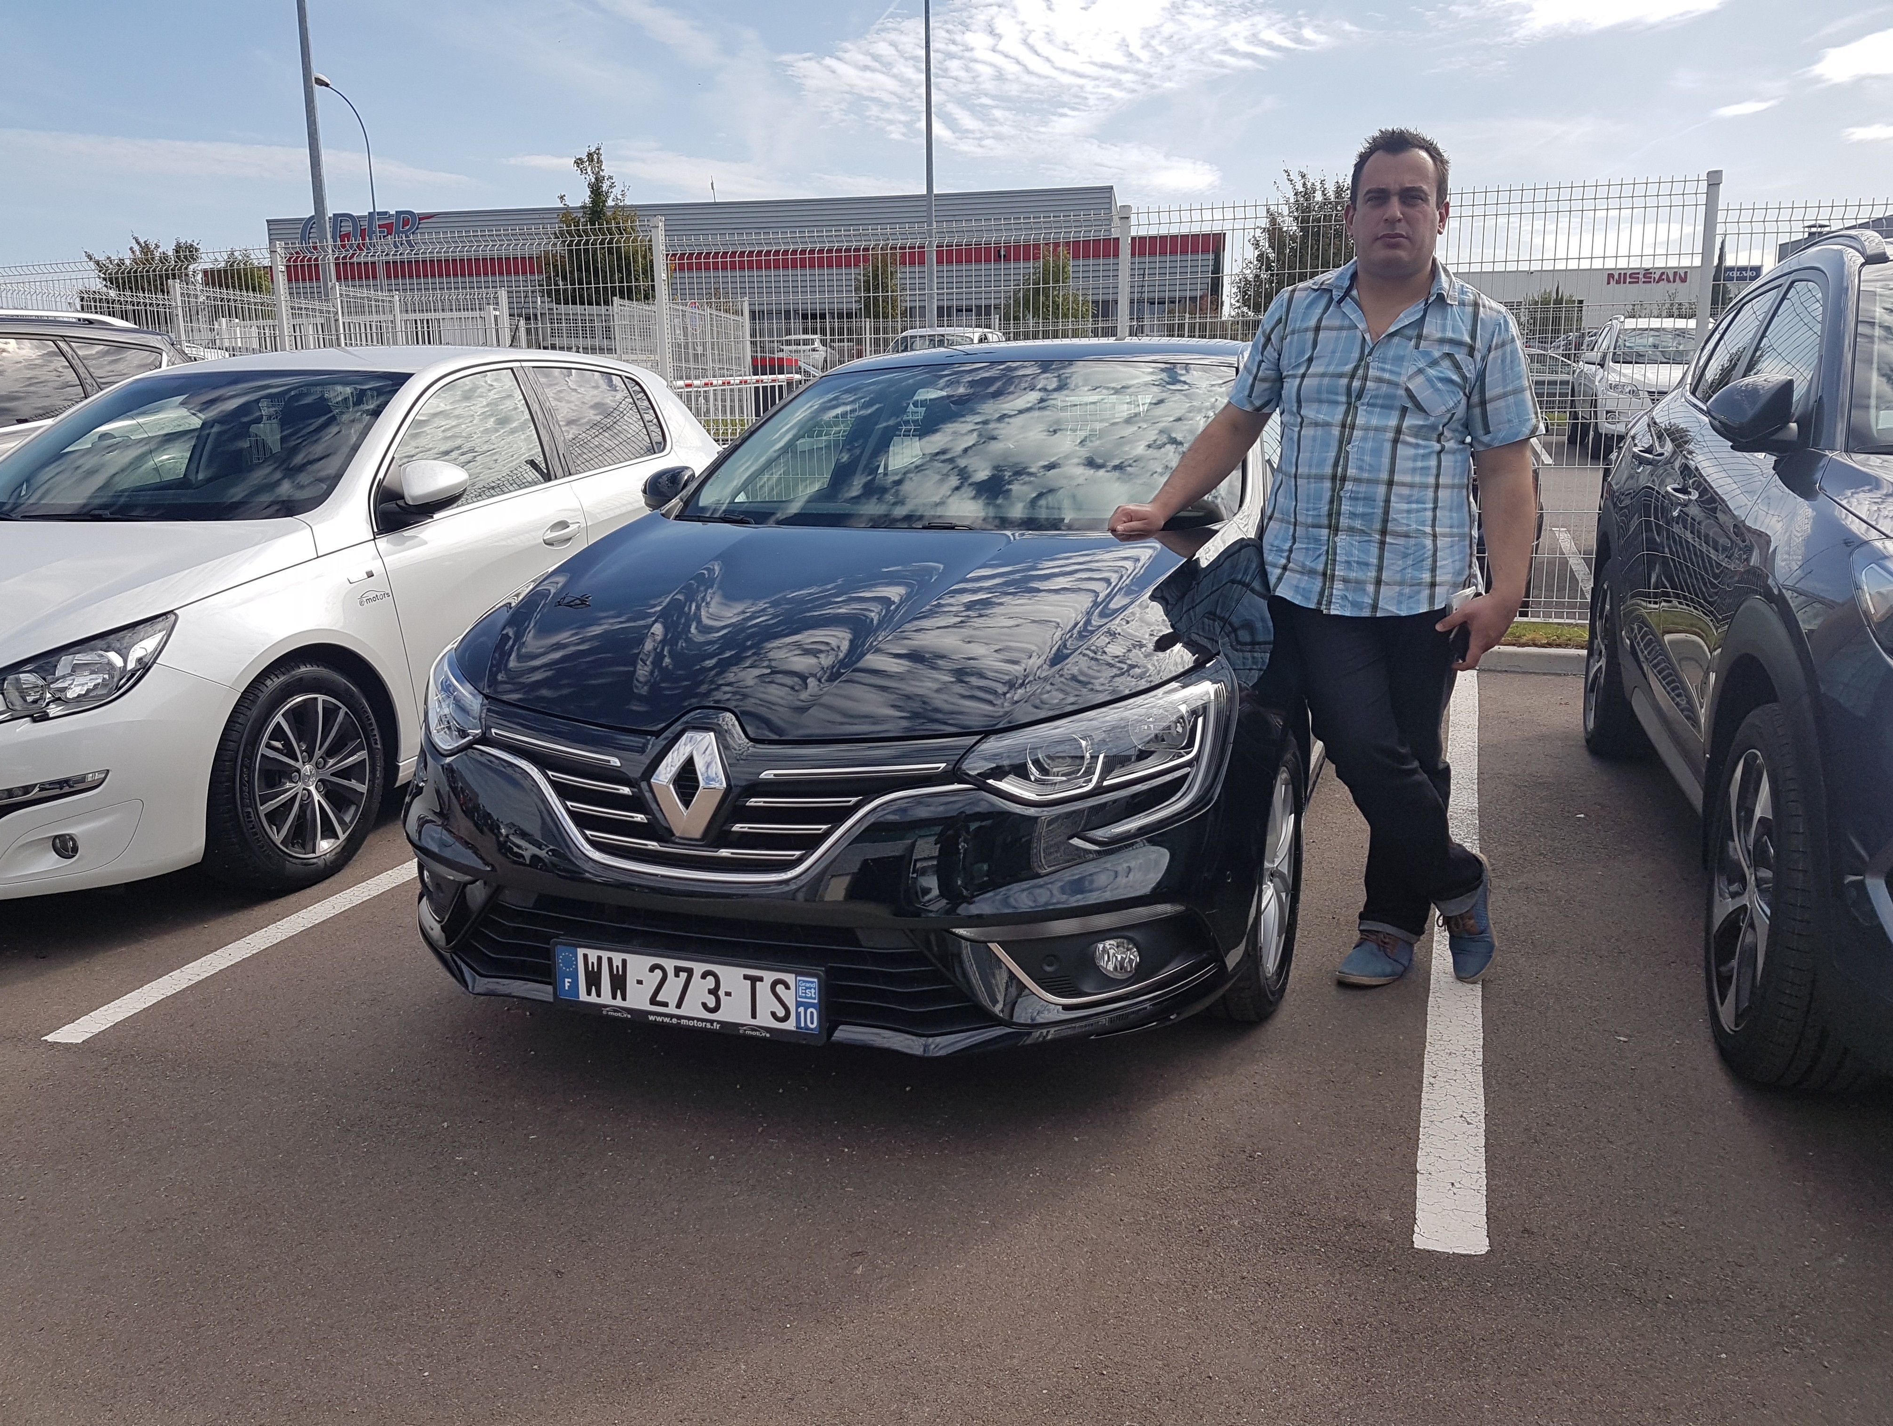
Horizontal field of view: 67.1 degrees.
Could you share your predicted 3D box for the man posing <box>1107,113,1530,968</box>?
[{"bbox_3d":[0.839,-0.323,3.227,0.860,1.820,0.460,4,14,19],"label":"man posing"}]

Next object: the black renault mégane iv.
[{"bbox_3d":[0.269,-0.386,4.403,1.860,1.447,4.360,4,14,19],"label":"black renault mégane iv"}]

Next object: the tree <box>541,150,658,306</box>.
[{"bbox_3d":[-5.419,-6.710,23.067,2.148,4.597,2.148,-4,13,-12],"label":"tree"}]

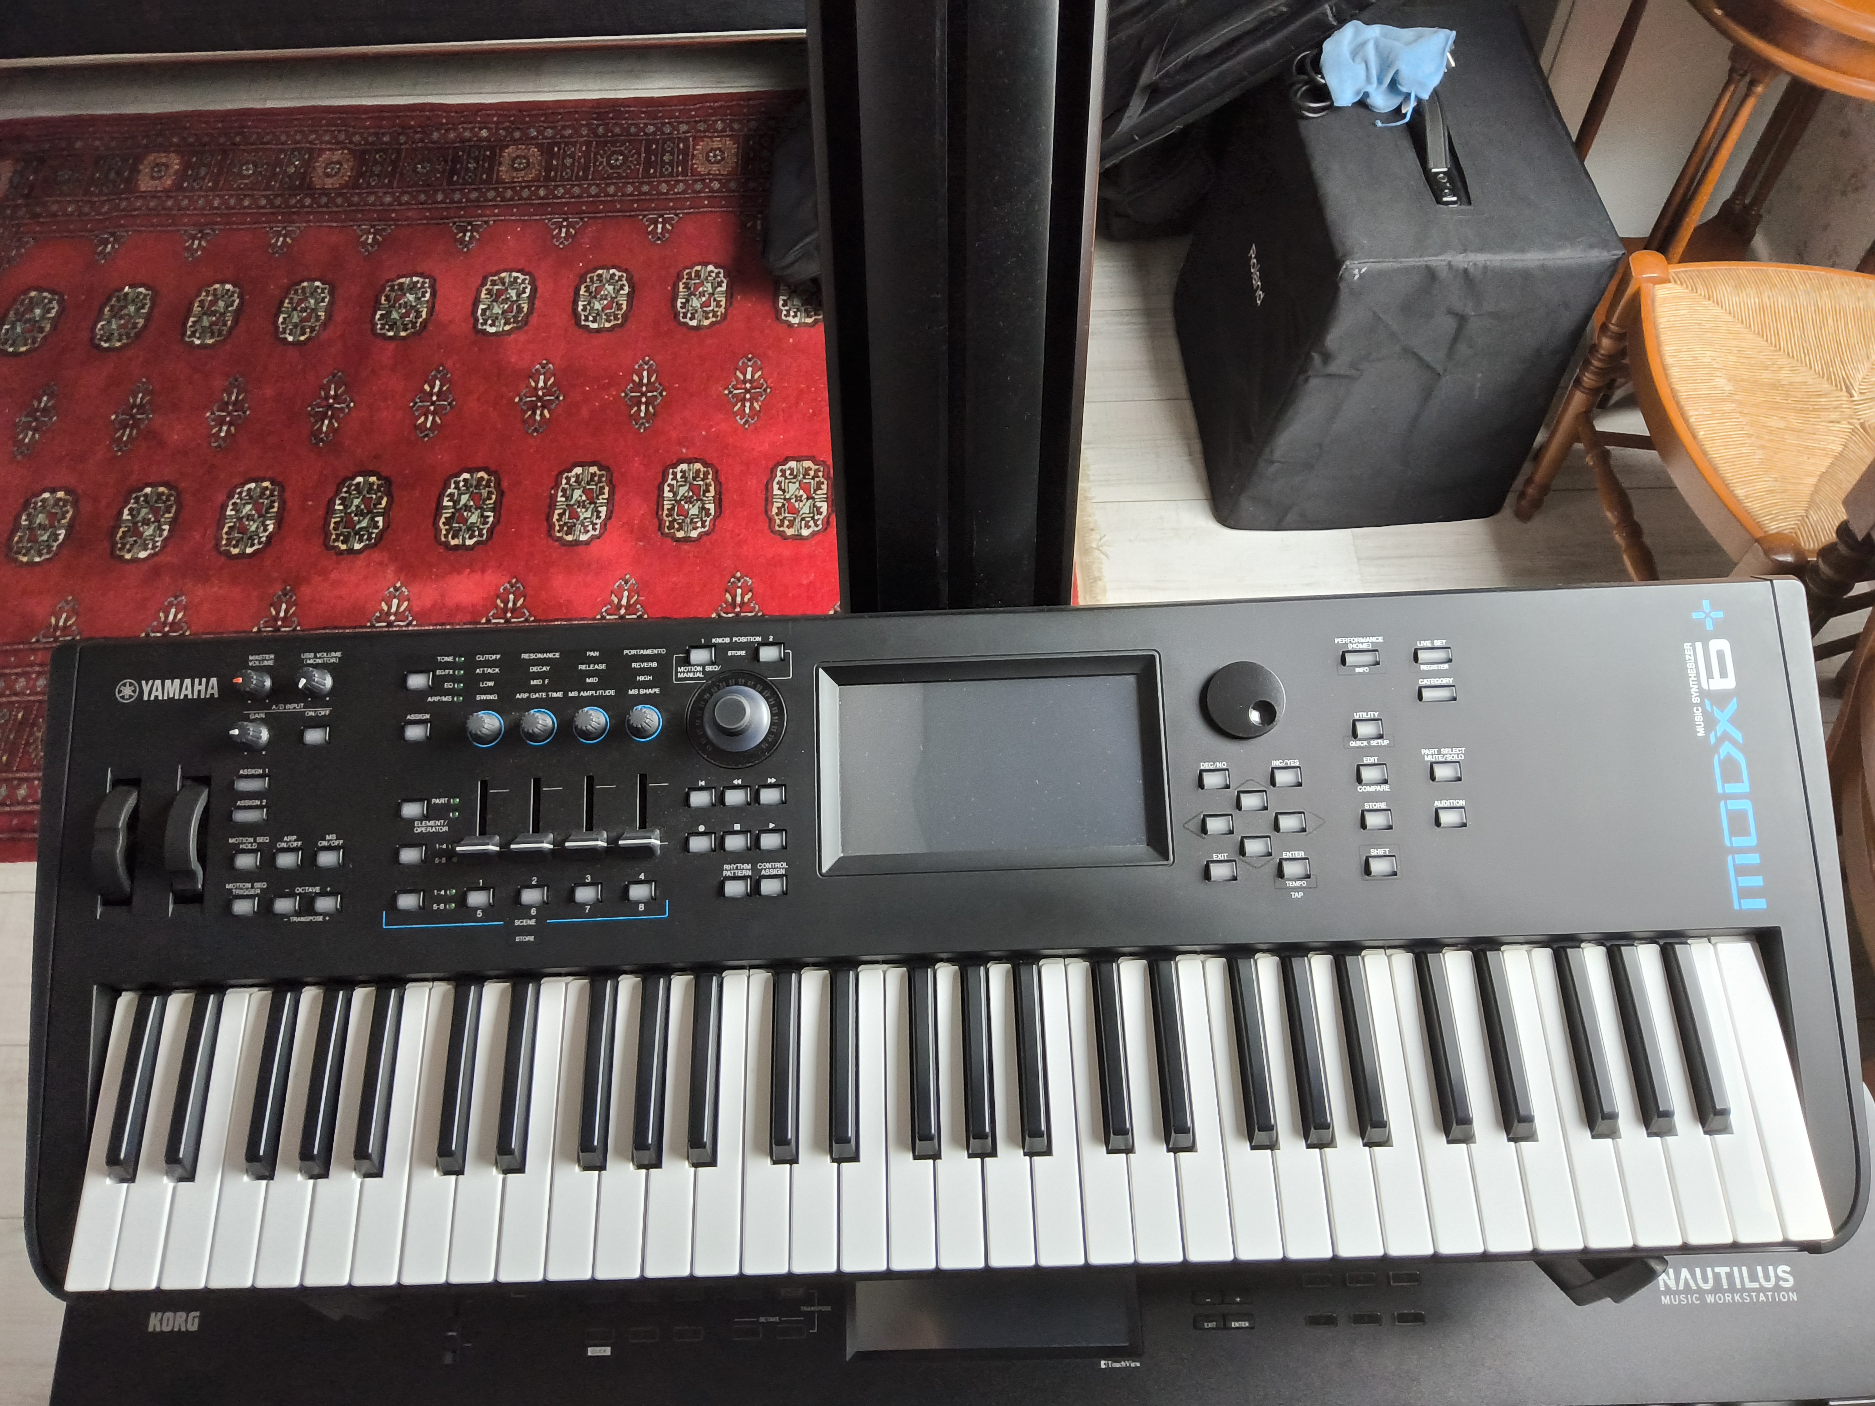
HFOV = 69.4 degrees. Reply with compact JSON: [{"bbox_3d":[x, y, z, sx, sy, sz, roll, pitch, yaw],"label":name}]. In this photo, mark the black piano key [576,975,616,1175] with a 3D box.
[{"bbox_3d":[-0.170,0.184,0.679,0.013,0.012,0.093,-2,68,1],"label":"black piano key"}]

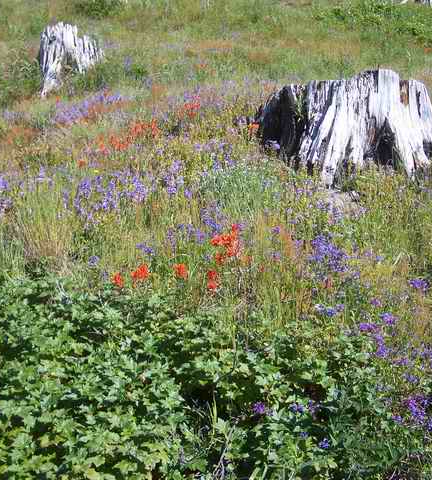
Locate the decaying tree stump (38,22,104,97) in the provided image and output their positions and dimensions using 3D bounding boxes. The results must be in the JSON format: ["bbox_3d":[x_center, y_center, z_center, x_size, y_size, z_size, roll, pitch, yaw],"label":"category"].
[{"bbox_3d":[-1.697,-2.120,7.600,0.775,0.834,0.660,-2,9,-12],"label":"decaying tree stump"}]

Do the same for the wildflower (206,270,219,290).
[{"bbox_3d":[-0.015,0.169,2.700,0.048,0.081,0.050,0,9,0],"label":"wildflower"}]

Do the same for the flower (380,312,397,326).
[{"bbox_3d":[0.626,0.289,2.350,0.055,0.049,0.052,2,9,15],"label":"flower"}]

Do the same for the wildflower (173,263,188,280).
[{"bbox_3d":[-0.151,0.134,2.750,0.065,0.074,0.060,-1,9,-3],"label":"wildflower"}]

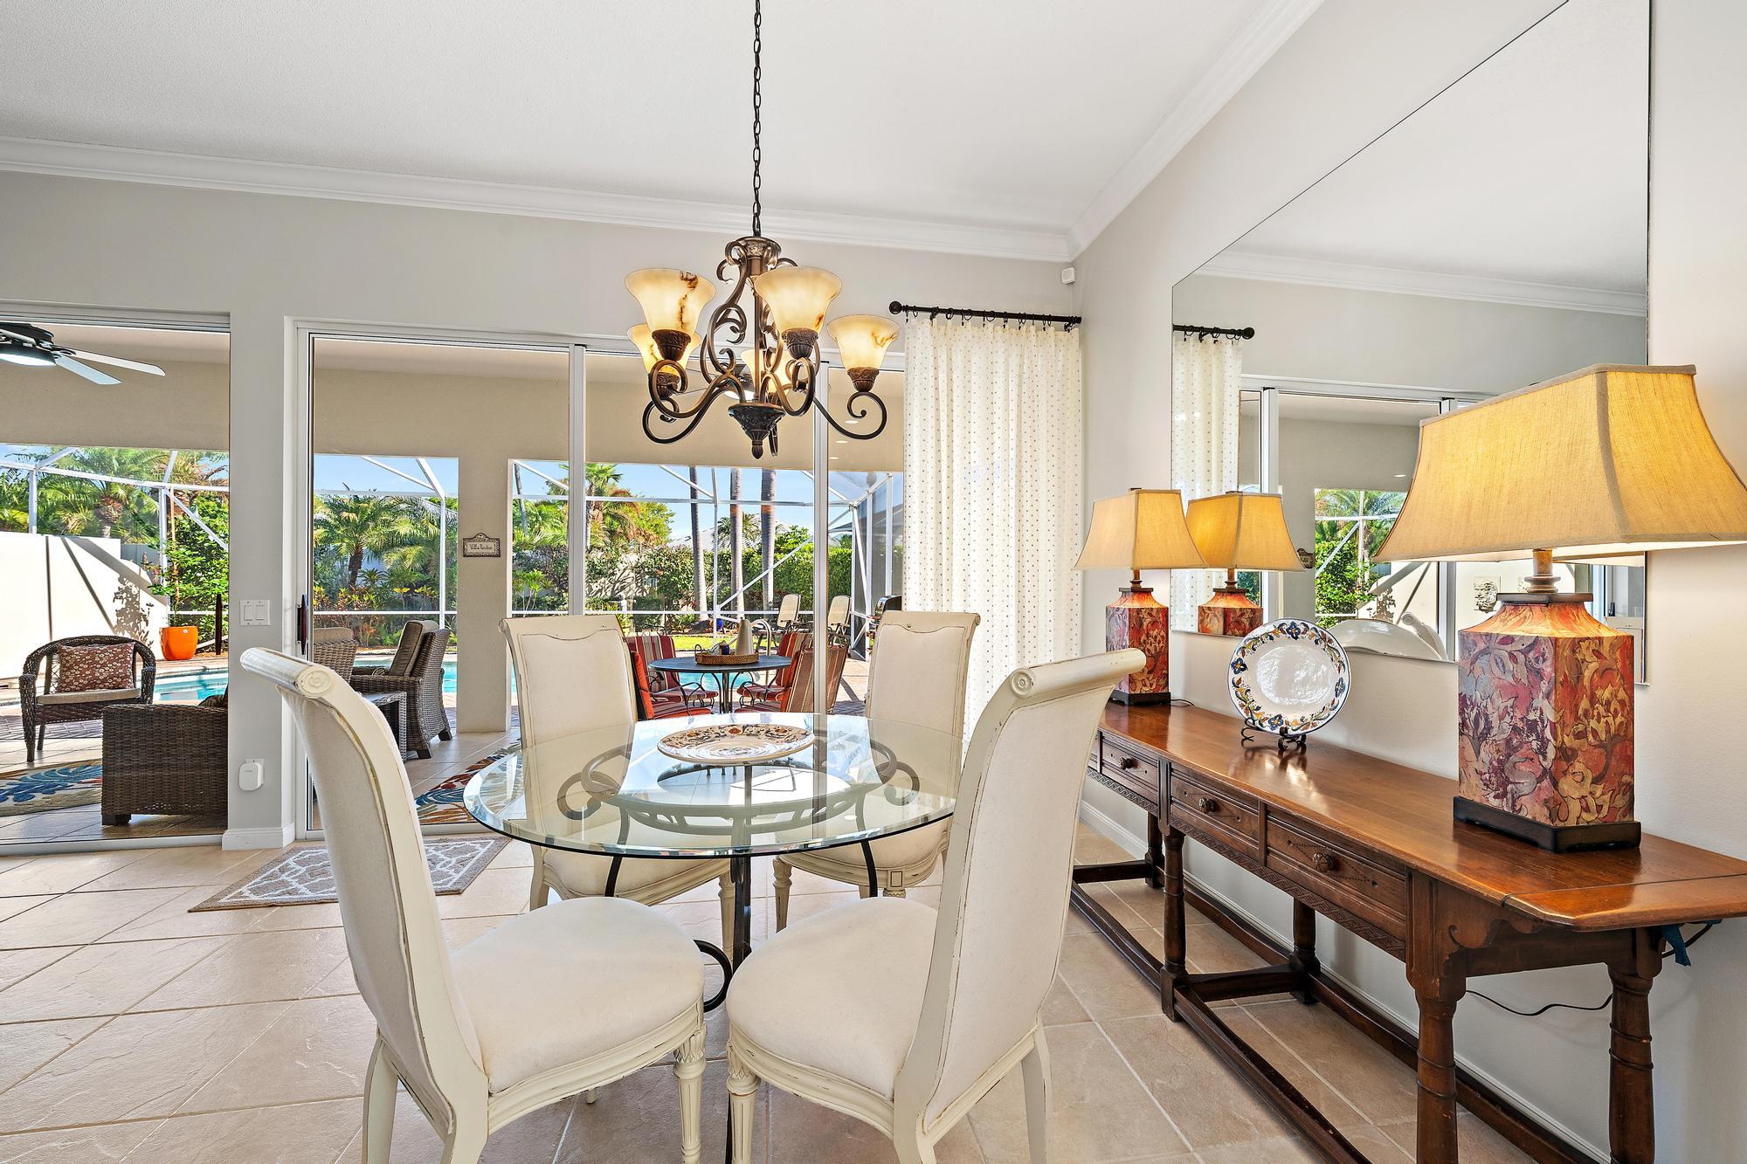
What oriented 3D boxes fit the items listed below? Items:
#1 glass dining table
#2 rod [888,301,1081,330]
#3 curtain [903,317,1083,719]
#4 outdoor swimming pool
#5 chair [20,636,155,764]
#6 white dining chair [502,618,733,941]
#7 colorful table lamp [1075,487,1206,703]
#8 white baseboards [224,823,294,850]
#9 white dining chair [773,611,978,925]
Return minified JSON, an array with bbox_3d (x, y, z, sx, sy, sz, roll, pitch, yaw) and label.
[{"bbox_3d":[-0.354,0.879,1.943,1.355,0.750,1.355,0,0,-9],"label":"glass dining table"},{"bbox_3d":[0.607,-1.431,3.654,1.075,0.085,0.100,0,0,-9],"label":"rod"},{"bbox_3d":[0.648,-0.070,3.665,1.000,2.610,0.110,0,0,-9],"label":"curtain"},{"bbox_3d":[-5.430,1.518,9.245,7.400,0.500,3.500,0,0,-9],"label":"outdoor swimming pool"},{"bbox_3d":[-5.832,0.825,5.056,0.620,0.840,0.650,0,0,38],"label":"chair"},{"bbox_3d":[-0.804,0.680,2.127,0.673,1.143,0.475,0,0,36],"label":"white dining chair"},{"bbox_3d":[1.109,0.054,2.833,0.380,0.880,0.380,0,0,-9],"label":"colorful table lamp"},{"bbox_3d":[-2.883,1.194,3.200,0.258,0.095,0.100,0,0,-9],"label":"white baseboards"},{"bbox_3d":[0.044,0.683,2.345,0.475,1.143,0.673,0,0,33],"label":"white dining chair"}]

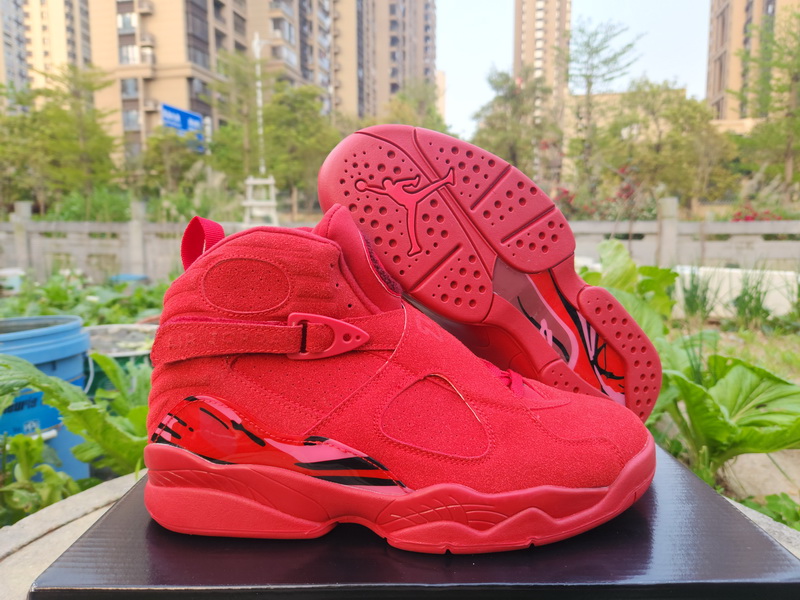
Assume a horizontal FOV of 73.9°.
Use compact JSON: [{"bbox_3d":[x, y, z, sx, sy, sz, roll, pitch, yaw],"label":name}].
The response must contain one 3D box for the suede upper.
[{"bbox_3d":[0.000,0.022,0.303,0.288,0.146,0.103,0,8,0],"label":"suede upper"}]

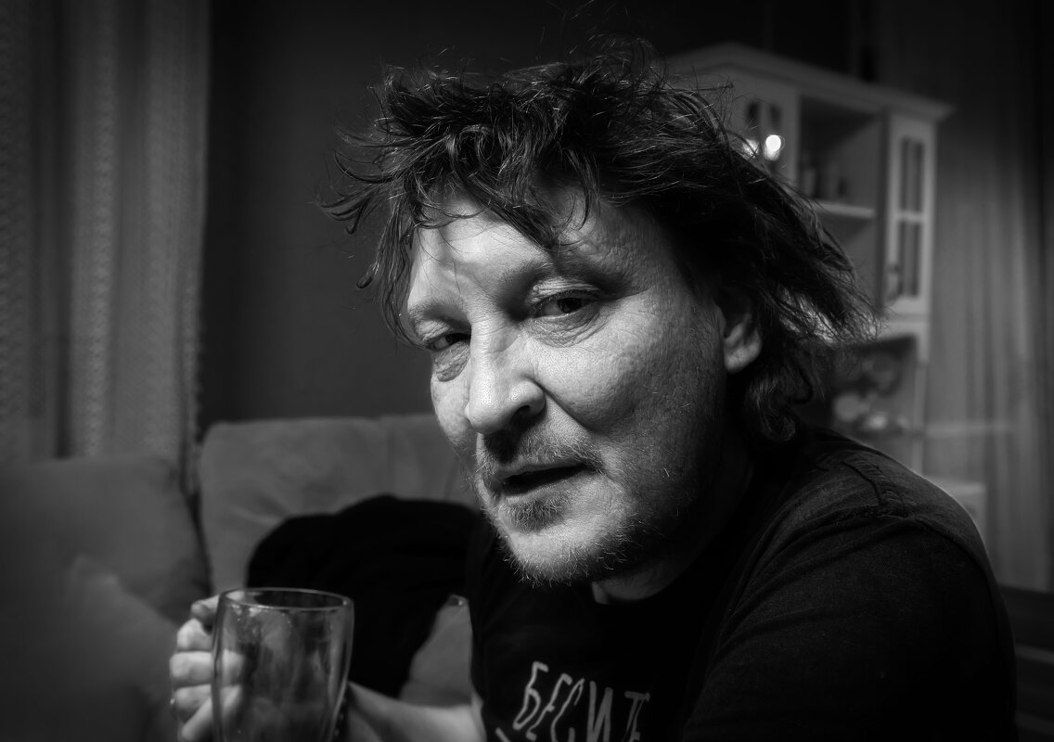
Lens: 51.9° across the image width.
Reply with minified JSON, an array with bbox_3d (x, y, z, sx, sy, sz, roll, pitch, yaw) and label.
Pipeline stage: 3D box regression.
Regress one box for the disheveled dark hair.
[{"bbox_3d":[0.031,-0.061,0.587,0.223,0.240,0.224,-17,-9,28],"label":"disheveled dark hair"}]

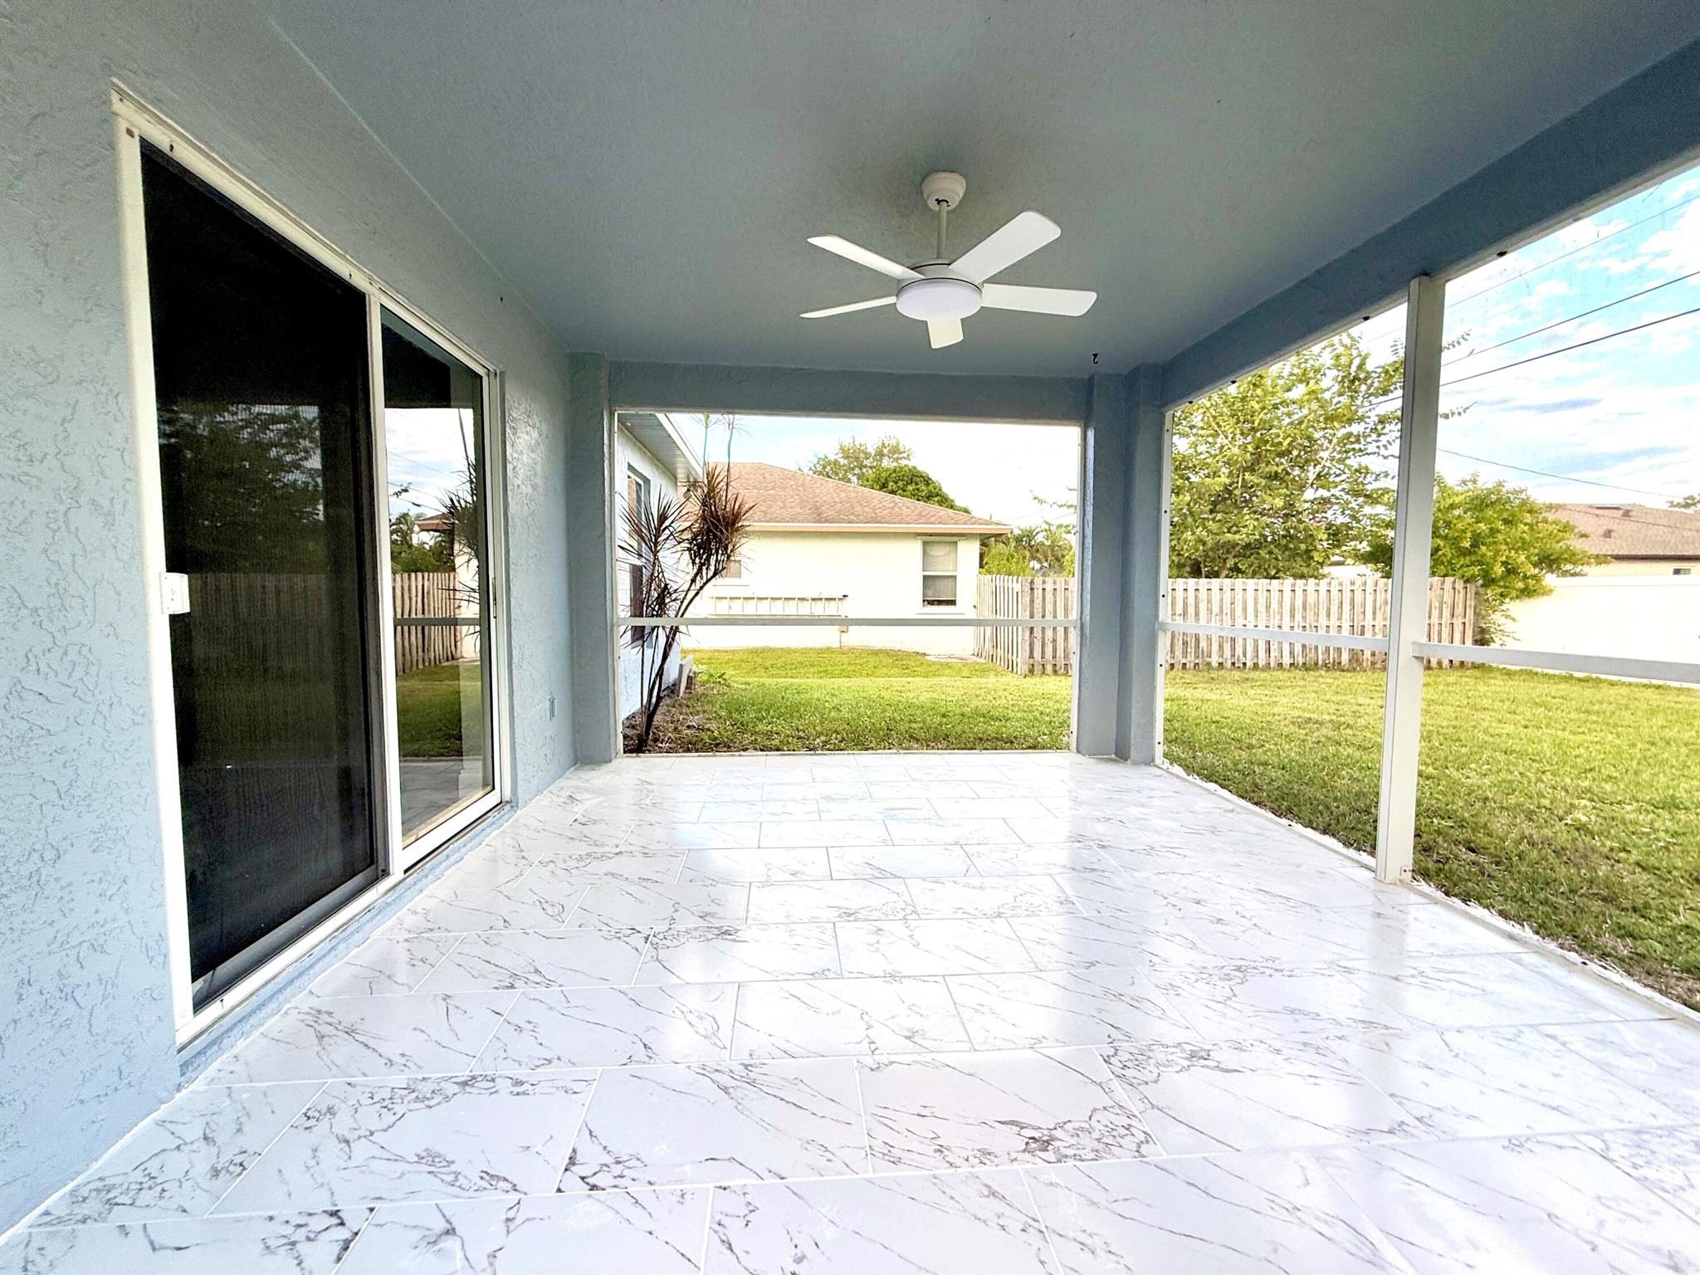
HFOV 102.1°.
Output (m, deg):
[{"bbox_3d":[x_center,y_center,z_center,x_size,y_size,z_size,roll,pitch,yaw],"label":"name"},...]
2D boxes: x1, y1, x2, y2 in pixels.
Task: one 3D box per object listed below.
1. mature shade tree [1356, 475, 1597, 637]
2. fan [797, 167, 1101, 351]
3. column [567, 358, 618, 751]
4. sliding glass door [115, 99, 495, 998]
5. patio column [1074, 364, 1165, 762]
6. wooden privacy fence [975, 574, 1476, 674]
[{"bbox_3d":[14.498,-1.583,15.918,4.100,4.240,4.100,4,5,42],"label":"mature shade tree"},{"bbox_3d":[0.324,-1.377,2.432,1.093,0.440,1.093,0,4,-5],"label":"fan"},{"bbox_3d":[-1.603,-0.478,4.389,0.229,2.542,0.279,0,4,-5],"label":"column"},{"bbox_3d":[-1.549,-0.166,2.349,0.100,2.009,1.868,0,4,-5],"label":"sliding glass door"},{"bbox_3d":[1.790,-0.461,4.591,0.457,2.542,0.457,0,4,-5],"label":"patio column"},{"bbox_3d":[7.842,-0.300,14.484,9.900,1.900,2.400,0,4,-7],"label":"wooden privacy fence"}]

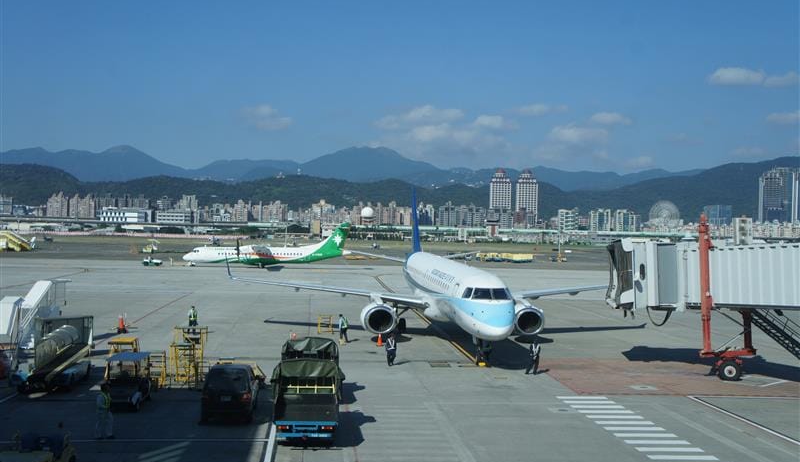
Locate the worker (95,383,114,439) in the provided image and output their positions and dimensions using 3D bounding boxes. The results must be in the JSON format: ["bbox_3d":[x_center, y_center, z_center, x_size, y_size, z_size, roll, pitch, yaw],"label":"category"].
[{"bbox_3d":[-9.286,5.688,28.015,0.500,1.760,0.550,1,0,21],"label":"worker"}]

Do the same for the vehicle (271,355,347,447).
[{"bbox_3d":[-3.051,5.575,29.753,2.100,2.280,4.600,1,0,-5],"label":"vehicle"}]

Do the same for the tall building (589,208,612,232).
[{"bbox_3d":[339.886,-11.889,1499.991,32.000,50.529,25.000,1,0,6],"label":"tall building"}]

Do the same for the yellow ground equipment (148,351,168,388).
[{"bbox_3d":[-10.304,5.795,37.800,0.950,1.500,1.200,1,0,-5],"label":"yellow ground equipment"}]

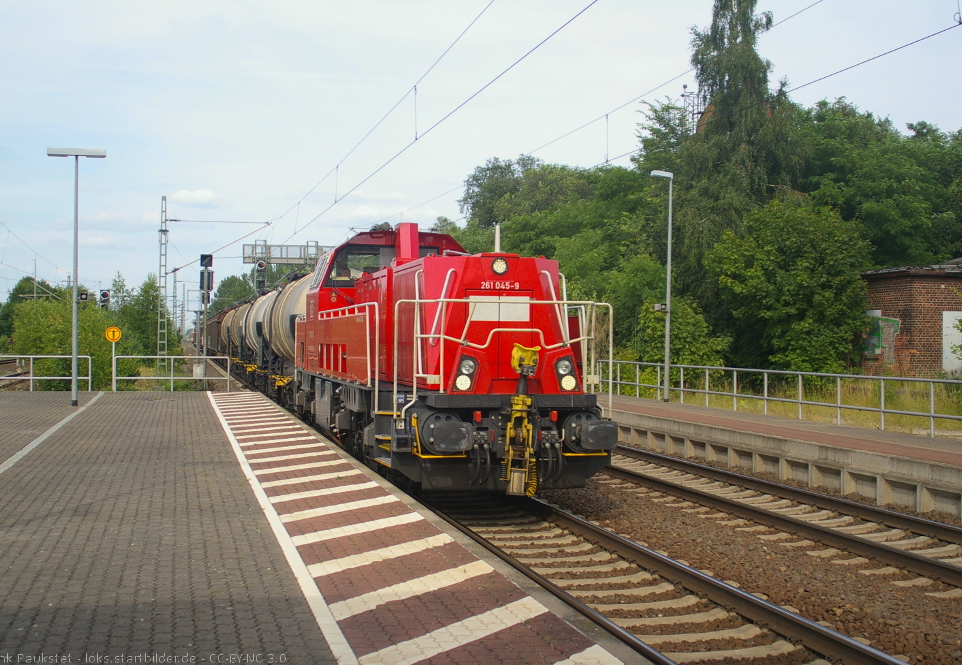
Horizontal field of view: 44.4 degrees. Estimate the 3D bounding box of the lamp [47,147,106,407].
[{"bbox_3d":[-9.660,-1.316,28.116,1.340,6.150,0.250,0,0,-14],"label":"lamp"}]

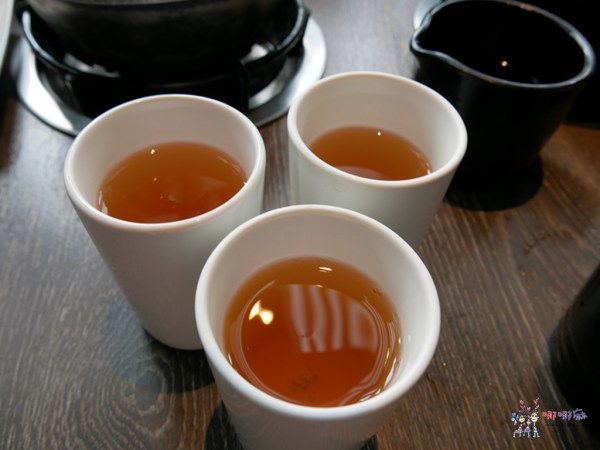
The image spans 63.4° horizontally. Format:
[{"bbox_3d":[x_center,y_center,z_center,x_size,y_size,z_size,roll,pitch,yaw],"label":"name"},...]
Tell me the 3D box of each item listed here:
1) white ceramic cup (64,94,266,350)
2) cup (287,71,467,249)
[{"bbox_3d":[-0.053,0.005,0.226,0.075,0.101,0.075,2,50,-2],"label":"white ceramic cup"},{"bbox_3d":[0.031,-0.011,0.245,0.075,0.101,0.075,2,50,-2],"label":"cup"}]

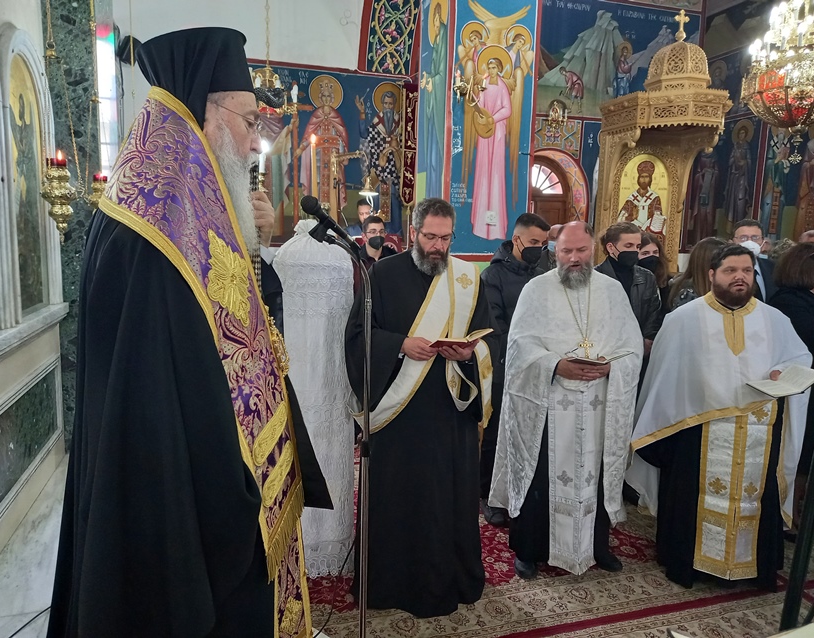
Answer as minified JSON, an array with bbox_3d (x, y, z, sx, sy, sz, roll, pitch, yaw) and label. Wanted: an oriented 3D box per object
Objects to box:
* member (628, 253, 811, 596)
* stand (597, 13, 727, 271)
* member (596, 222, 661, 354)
[{"bbox_3d":[1.546,0.454,3.029,0.759,1.650,0.526,4,8,14],"label":"member"},{"bbox_3d":[2.597,-1.078,6.226,1.013,3.851,0.983,-1,8,-17],"label":"stand"},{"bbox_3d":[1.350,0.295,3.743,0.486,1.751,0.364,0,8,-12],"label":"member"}]

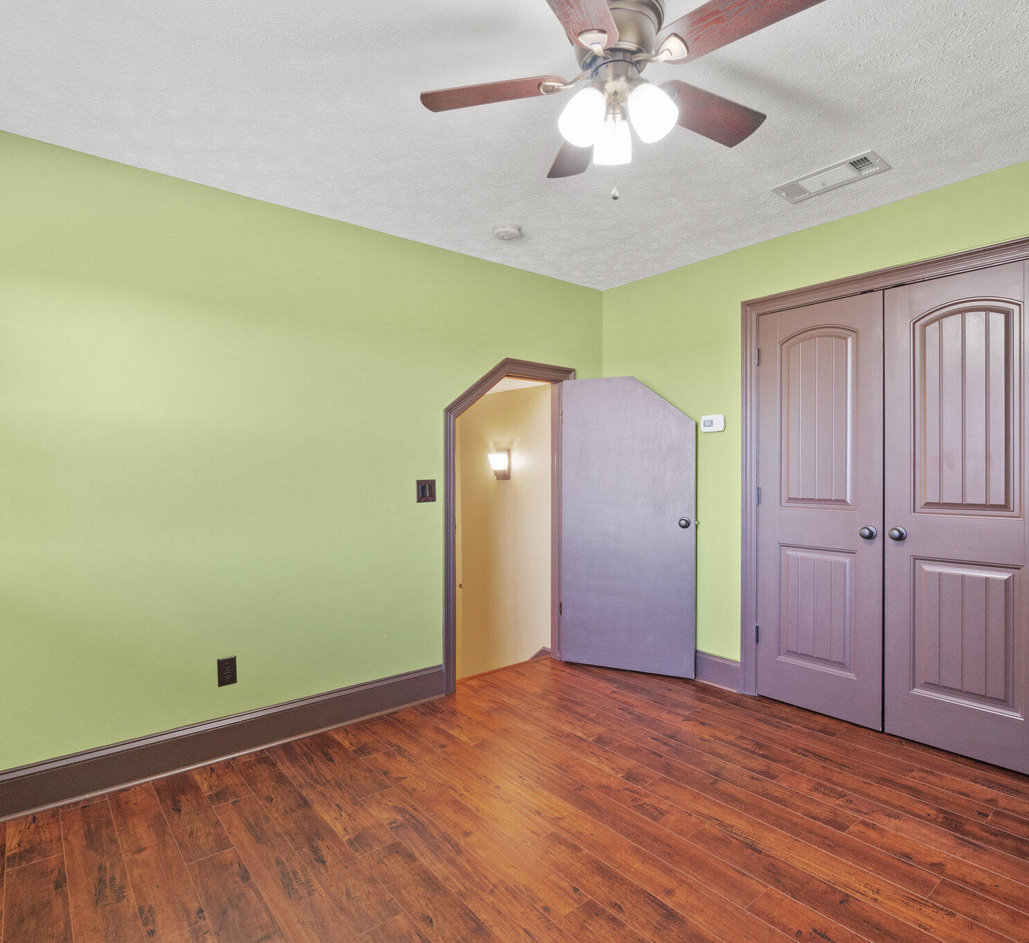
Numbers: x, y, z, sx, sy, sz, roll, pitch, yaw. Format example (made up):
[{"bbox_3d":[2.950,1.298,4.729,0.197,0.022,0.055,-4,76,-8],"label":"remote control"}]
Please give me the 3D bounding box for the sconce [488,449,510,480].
[{"bbox_3d":[-0.113,-0.049,4.306,0.095,0.228,0.155,0,0,-41],"label":"sconce"}]

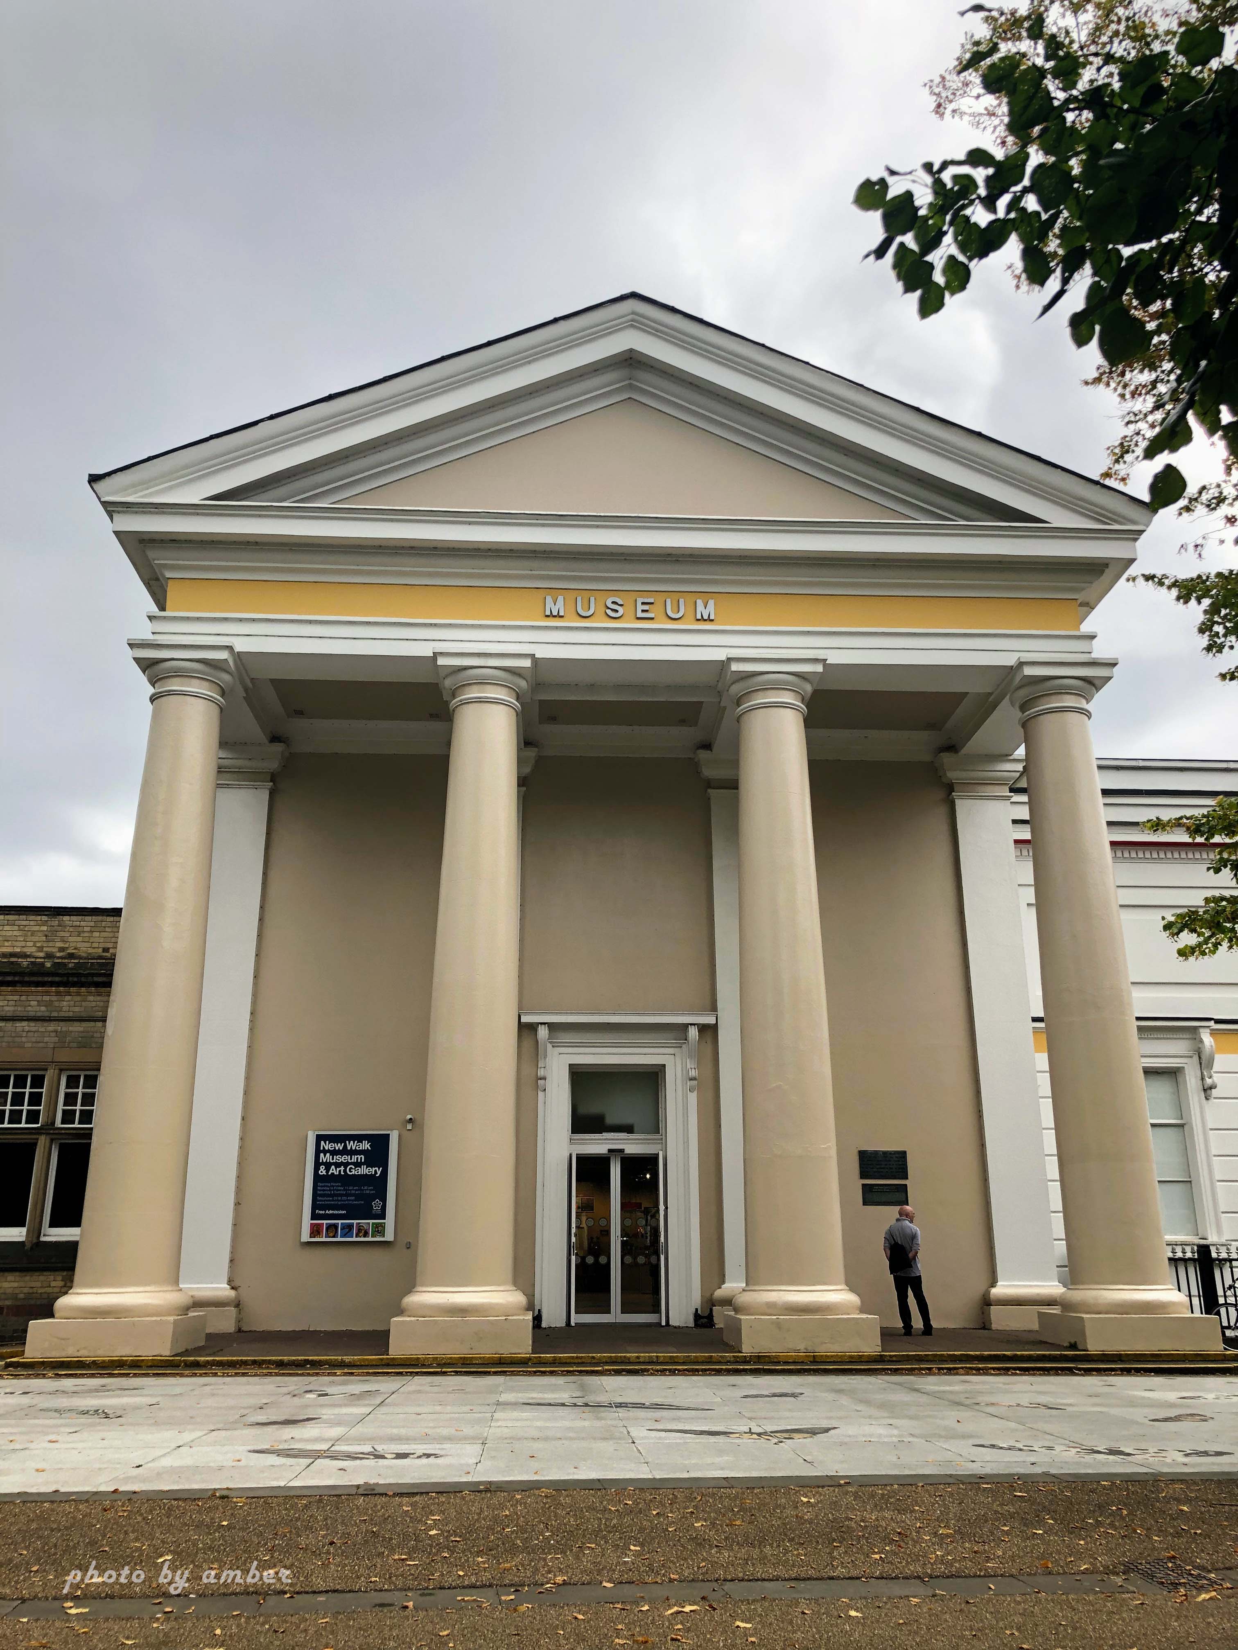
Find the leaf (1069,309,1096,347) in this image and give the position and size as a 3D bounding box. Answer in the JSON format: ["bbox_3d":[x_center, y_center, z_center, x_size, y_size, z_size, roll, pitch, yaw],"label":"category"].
[{"bbox_3d":[0.919,-0.987,2.650,0.052,0.074,0.020,3,20,18],"label":"leaf"}]

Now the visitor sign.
[{"bbox_3d":[-3.963,5.353,19.789,1.344,1.587,0.090,1,-18,-3],"label":"visitor sign"}]

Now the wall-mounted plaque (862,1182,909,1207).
[{"bbox_3d":[4.160,5.768,20.807,0.720,0.320,0.035,1,-18,-3],"label":"wall-mounted plaque"}]

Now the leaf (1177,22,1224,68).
[{"bbox_3d":[1.089,-1.462,2.500,0.085,0.020,0.078,6,-60,21],"label":"leaf"}]

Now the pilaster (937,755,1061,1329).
[{"bbox_3d":[6.036,3.158,20.889,1.345,8.855,0.476,1,-18,-3],"label":"pilaster"}]

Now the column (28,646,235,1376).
[{"bbox_3d":[-6.109,2.062,17.765,1.668,9.236,1.668,1,-18,-3],"label":"column"}]

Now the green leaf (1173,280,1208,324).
[{"bbox_3d":[1.048,-0.957,2.450,0.064,0.082,0.025,-4,0,10],"label":"green leaf"}]

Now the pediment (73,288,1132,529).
[{"bbox_3d":[0.155,-6.009,20.070,15.157,3.818,1.200,1,-18,-3],"label":"pediment"}]

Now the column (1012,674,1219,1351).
[{"bbox_3d":[6.438,2.237,18.400,1.668,9.236,1.668,1,-18,-3],"label":"column"}]

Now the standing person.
[{"bbox_3d":[4.095,6.312,18.931,0.540,1.740,0.360,-3,-19,8],"label":"standing person"}]

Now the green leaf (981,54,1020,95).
[{"bbox_3d":[0.715,-1.407,2.500,0.068,0.020,0.068,32,-58,-3],"label":"green leaf"}]

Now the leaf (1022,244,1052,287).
[{"bbox_3d":[0.767,-1.027,2.450,0.056,0.080,0.025,-3,1,7],"label":"leaf"}]

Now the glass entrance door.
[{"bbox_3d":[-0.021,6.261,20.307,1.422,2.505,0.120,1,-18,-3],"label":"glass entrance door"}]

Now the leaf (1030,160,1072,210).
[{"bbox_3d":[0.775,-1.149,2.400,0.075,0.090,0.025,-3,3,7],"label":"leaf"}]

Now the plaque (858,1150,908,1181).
[{"bbox_3d":[4.033,5.184,20.333,0.742,0.421,0.040,1,-18,-3],"label":"plaque"}]

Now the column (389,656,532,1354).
[{"bbox_3d":[-1.913,2.120,17.977,1.668,9.236,1.668,1,-18,-3],"label":"column"}]

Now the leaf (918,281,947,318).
[{"bbox_3d":[0.632,-1.063,2.700,0.052,0.076,0.020,20,24,5],"label":"leaf"}]

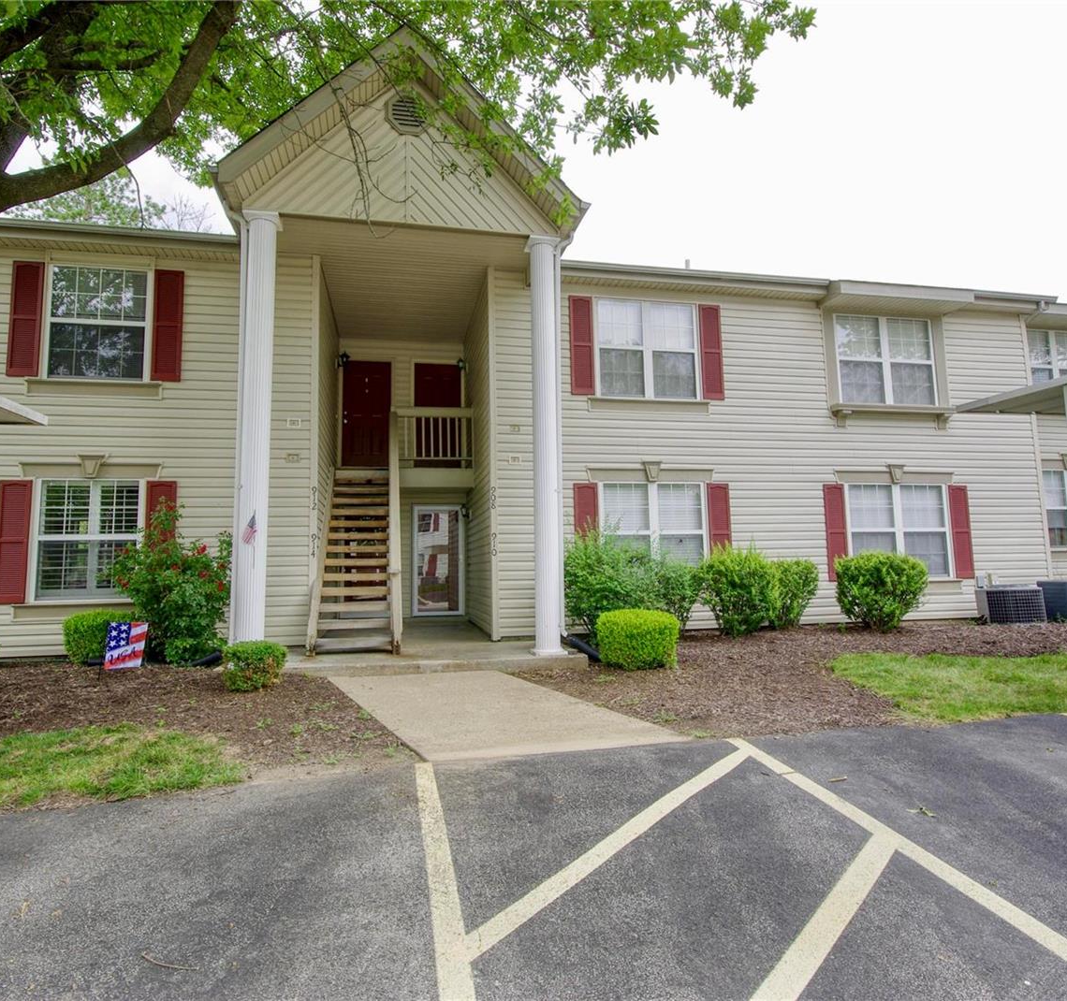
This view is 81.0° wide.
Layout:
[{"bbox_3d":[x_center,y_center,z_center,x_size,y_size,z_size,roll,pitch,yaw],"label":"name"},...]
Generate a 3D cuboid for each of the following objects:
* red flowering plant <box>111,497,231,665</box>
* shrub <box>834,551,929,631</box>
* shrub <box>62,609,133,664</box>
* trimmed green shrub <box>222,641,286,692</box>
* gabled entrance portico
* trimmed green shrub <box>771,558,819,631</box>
[{"bbox_3d":[-4.171,0.933,7.210,1.200,1.840,1.080,0,-6,-10],"label":"red flowering plant"},{"bbox_3d":[5.035,1.311,9.043,1.150,1.133,1.093,0,-6,-11],"label":"shrub"},{"bbox_3d":[-4.987,1.568,7.232,0.712,0.589,0.676,0,-6,-11],"label":"shrub"},{"bbox_3d":[-2.648,1.562,5.939,0.570,0.430,0.560,0,-6,-10],"label":"trimmed green shrub"},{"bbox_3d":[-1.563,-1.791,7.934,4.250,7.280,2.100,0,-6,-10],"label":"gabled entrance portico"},{"bbox_3d":[3.619,1.332,8.918,0.809,1.000,0.809,0,-6,-11],"label":"trimmed green shrub"}]

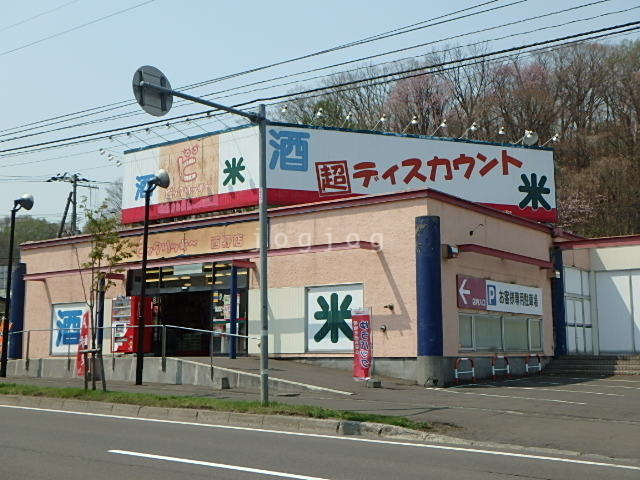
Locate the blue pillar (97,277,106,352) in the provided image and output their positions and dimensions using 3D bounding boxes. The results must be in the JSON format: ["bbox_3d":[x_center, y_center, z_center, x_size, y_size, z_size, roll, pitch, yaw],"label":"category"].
[{"bbox_3d":[-7.589,2.584,26.928,0.180,2.880,0.180,-6,-10,37],"label":"blue pillar"}]

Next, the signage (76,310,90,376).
[{"bbox_3d":[-6.975,3.067,22.900,0.500,1.880,0.100,-6,-10,37],"label":"signage"}]

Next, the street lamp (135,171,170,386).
[{"bbox_3d":[-4.847,1.037,22.403,0.500,6.160,0.850,-6,-10,37],"label":"street lamp"}]

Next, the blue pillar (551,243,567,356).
[{"bbox_3d":[8.150,2.157,26.962,0.650,3.700,0.650,-6,-10,37],"label":"blue pillar"}]

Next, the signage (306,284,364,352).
[{"bbox_3d":[0.387,2.248,22.030,2.050,1.910,0.080,-6,-10,37],"label":"signage"}]

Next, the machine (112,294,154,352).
[{"bbox_3d":[-6.405,2.946,26.528,1.140,1.850,0.800,-6,-10,37],"label":"machine"}]

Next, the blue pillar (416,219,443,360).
[{"bbox_3d":[2.853,1.209,20.253,0.650,3.640,0.650,0,-8,0],"label":"blue pillar"}]

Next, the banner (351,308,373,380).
[{"bbox_3d":[1.044,2.611,19.400,0.600,1.800,0.080,-6,-10,37],"label":"banner"}]

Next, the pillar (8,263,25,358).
[{"bbox_3d":[-12.460,2.881,31.963,0.650,3.800,0.650,-6,-10,37],"label":"pillar"}]

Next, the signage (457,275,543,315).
[{"bbox_3d":[5.702,1.764,23.832,0.100,0.890,6.050,-6,-10,37],"label":"signage"}]

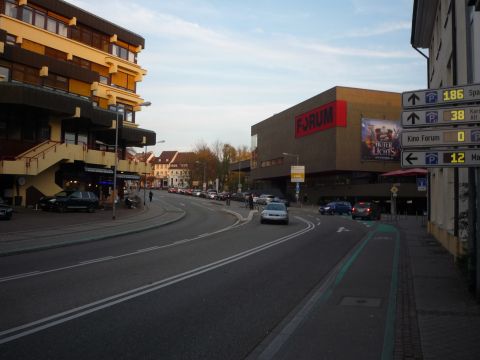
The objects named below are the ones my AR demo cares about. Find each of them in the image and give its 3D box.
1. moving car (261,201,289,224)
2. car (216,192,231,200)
[{"bbox_3d":[2.500,2.222,30.200,1.750,1.420,4.400,0,-2,7],"label":"moving car"},{"bbox_3d":[-2.789,2.840,75.000,1.760,1.470,4.300,2,-3,-18],"label":"car"}]

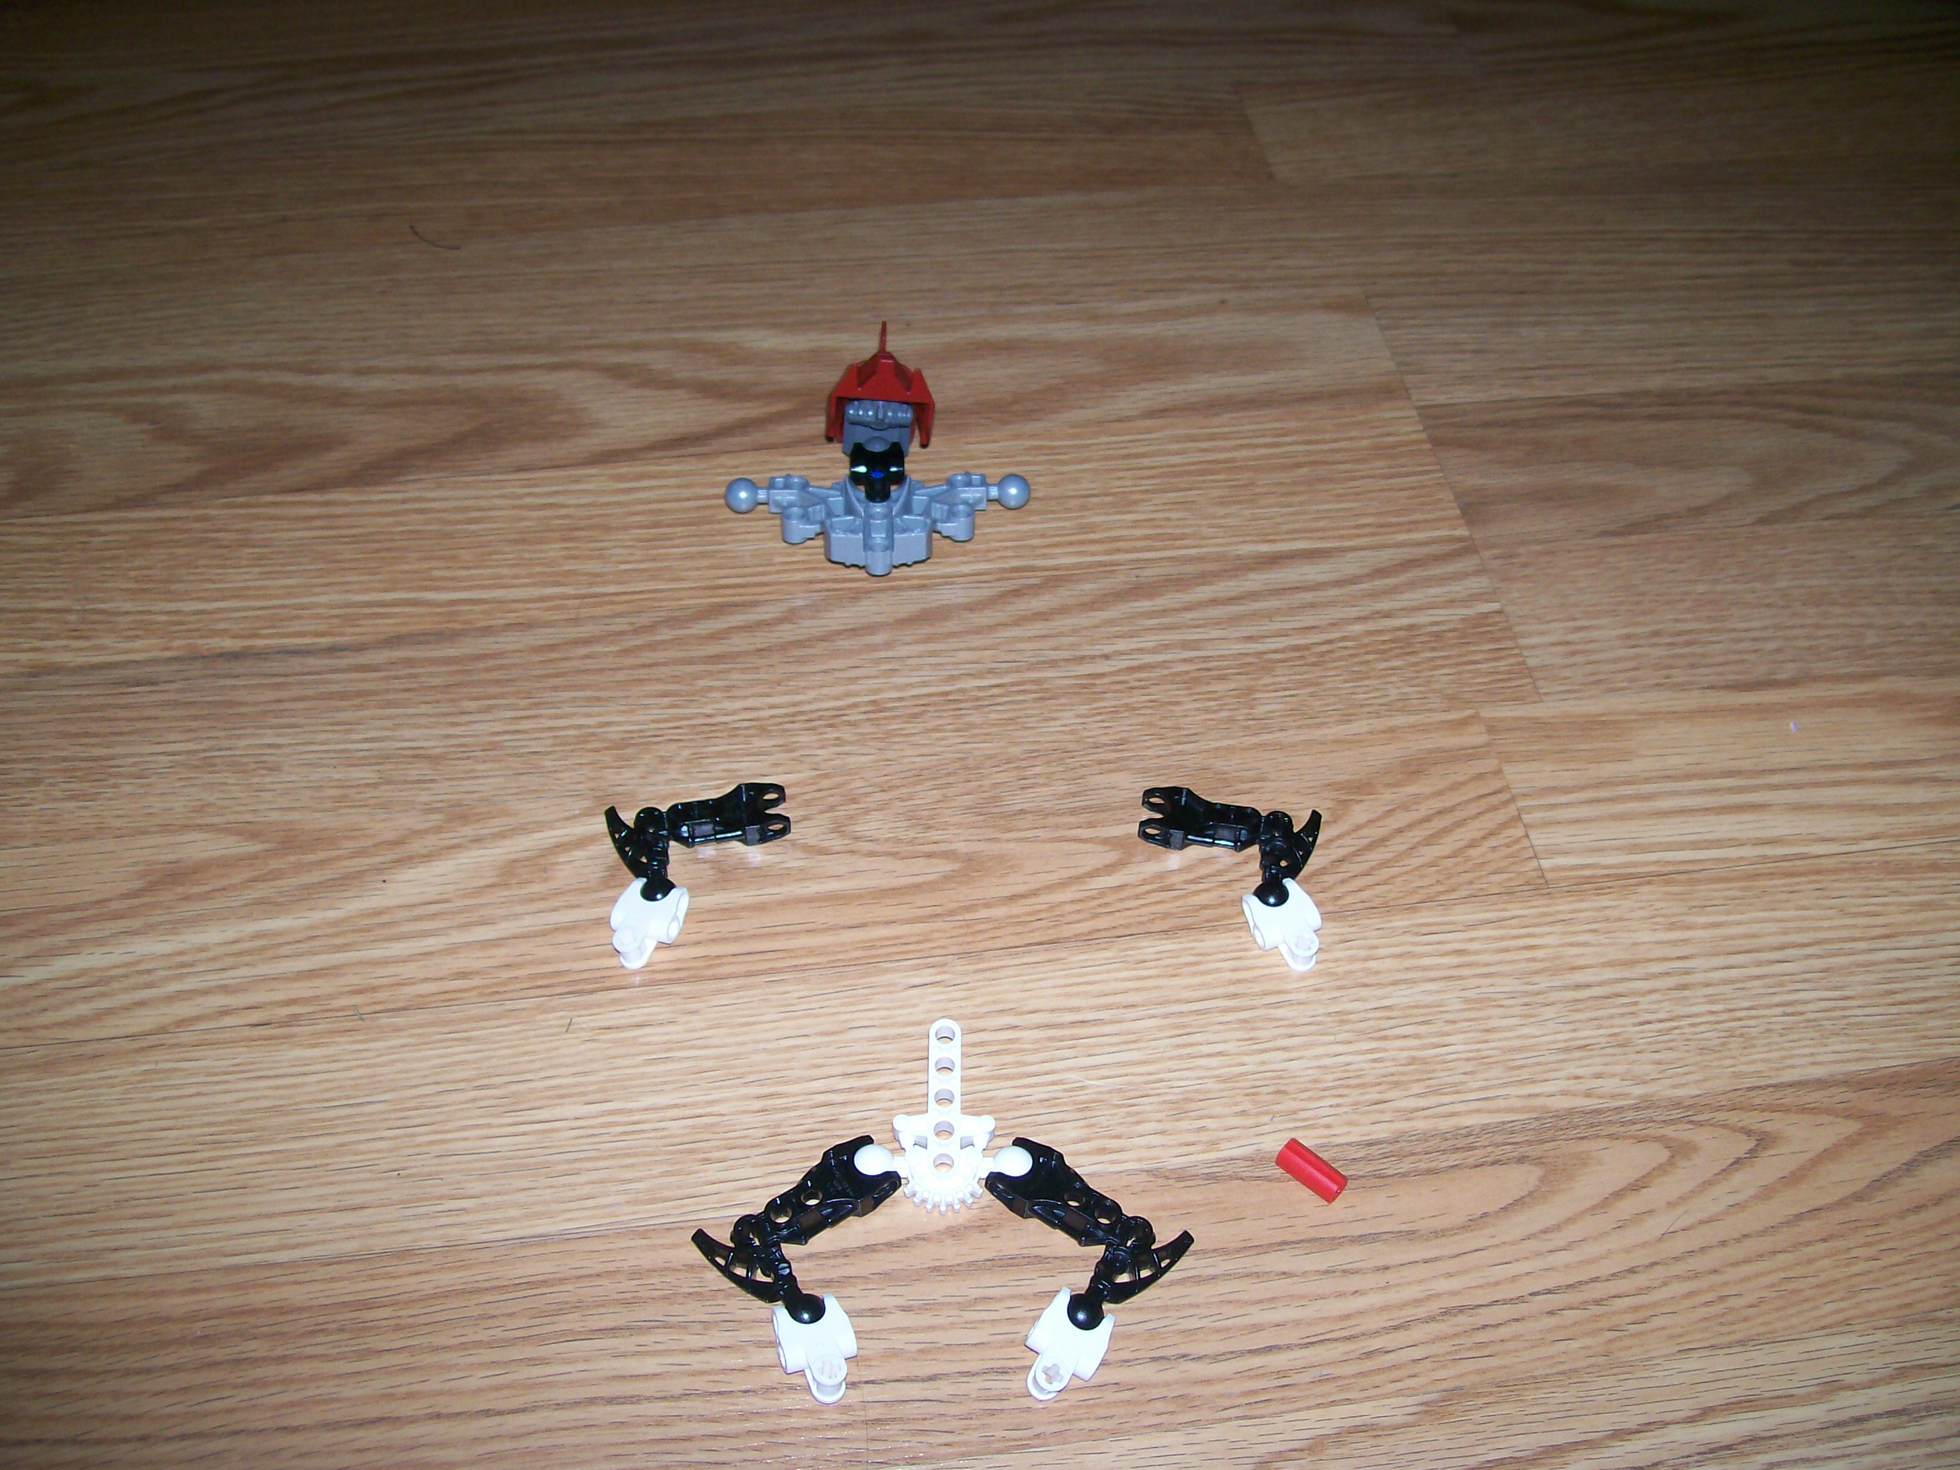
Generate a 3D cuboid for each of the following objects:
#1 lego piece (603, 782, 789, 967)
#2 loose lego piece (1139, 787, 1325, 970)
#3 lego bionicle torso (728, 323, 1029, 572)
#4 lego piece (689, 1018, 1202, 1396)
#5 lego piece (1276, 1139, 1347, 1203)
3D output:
[{"bbox_3d":[-0.073,0.035,0.532,0.050,0.016,0.050,-5,49,-6],"label":"lego piece"},{"bbox_3d":[0.066,0.036,0.536,0.049,0.016,0.049,6,49,3],"label":"loose lego piece"},{"bbox_3d":[-0.033,-0.095,0.638,0.093,0.029,0.099,-1,49,-3],"label":"lego bionicle torso"},{"bbox_3d":[-0.009,0.107,0.470,0.116,0.018,0.092,0,49,-2],"label":"lego piece"},{"bbox_3d":[0.079,0.103,0.482,0.016,0.007,0.007,35,56,25],"label":"lego piece"}]

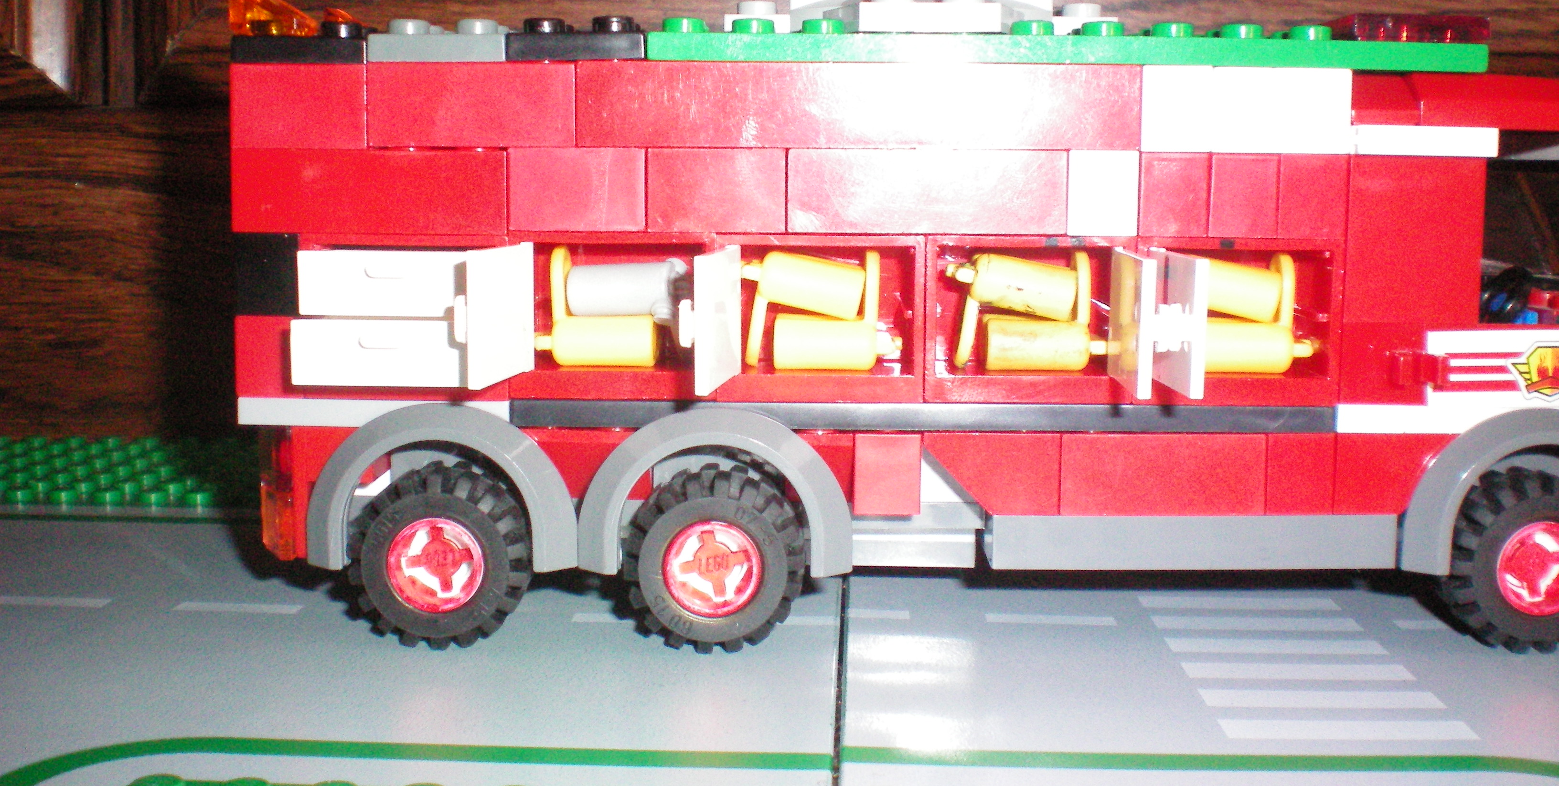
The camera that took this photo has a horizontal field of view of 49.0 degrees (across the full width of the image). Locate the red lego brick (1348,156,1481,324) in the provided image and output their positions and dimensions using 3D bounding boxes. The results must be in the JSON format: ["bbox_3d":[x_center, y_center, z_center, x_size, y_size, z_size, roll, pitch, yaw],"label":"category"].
[{"bbox_3d":[0.072,-0.018,0.198,0.016,0.020,0.008,0,7,1],"label":"red lego brick"}]

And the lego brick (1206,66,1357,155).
[{"bbox_3d":[0.057,-0.032,0.197,0.016,0.010,0.008,0,7,1],"label":"lego brick"}]

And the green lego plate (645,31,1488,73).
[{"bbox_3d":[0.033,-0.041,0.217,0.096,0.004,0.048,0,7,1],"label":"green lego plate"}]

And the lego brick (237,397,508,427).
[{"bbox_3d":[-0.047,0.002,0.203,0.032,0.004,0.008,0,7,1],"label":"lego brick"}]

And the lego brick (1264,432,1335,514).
[{"bbox_3d":[0.060,0.009,0.200,0.008,0.010,0.008,1,7,1],"label":"lego brick"}]

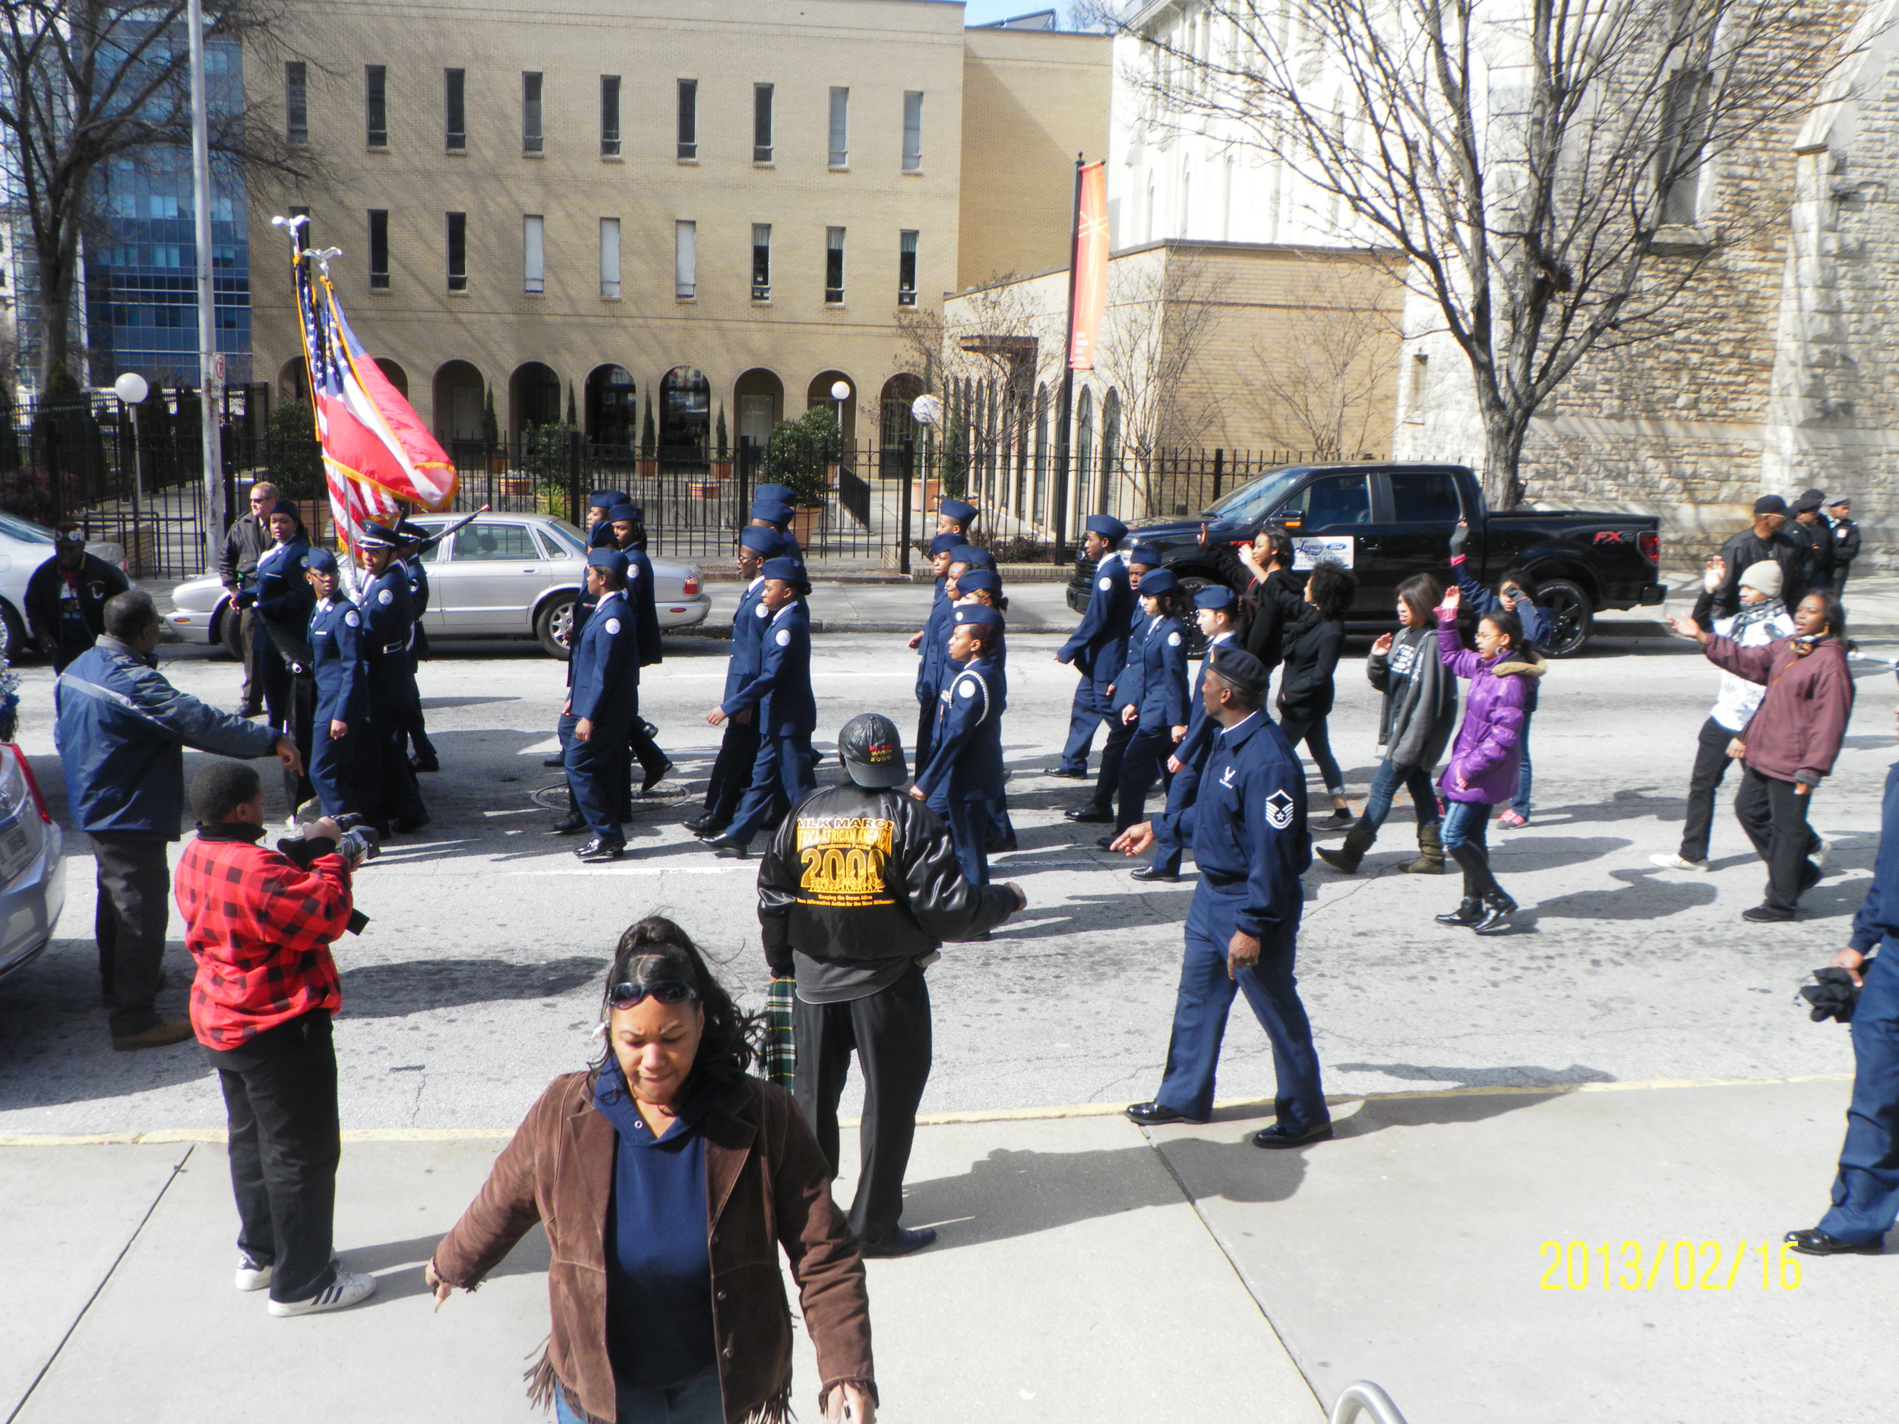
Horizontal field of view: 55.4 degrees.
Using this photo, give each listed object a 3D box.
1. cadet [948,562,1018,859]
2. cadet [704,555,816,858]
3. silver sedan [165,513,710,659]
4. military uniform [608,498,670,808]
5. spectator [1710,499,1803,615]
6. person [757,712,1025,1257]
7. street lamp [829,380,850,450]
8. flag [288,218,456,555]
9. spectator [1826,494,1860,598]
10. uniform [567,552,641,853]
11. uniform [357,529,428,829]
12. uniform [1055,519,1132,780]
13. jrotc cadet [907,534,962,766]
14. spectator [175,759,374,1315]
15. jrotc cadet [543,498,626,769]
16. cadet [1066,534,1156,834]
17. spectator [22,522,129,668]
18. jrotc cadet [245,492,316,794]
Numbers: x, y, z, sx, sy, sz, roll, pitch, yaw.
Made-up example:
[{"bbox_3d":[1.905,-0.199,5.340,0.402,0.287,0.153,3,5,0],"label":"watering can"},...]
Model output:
[{"bbox_3d":[0.135,-0.011,10.739,0.528,1.682,0.520,0,11,-10],"label":"cadet"},{"bbox_3d":[-1.034,-0.013,10.062,0.690,1.711,0.480,0,10,-8],"label":"cadet"},{"bbox_3d":[-4.880,-1.260,17.200,5.020,1.340,1.820,0,9,-6],"label":"silver sedan"},{"bbox_3d":[-2.039,-0.401,11.601,0.620,1.820,0.500,0,10,-9],"label":"military uniform"},{"bbox_3d":[6.366,-0.783,14.452,0.580,1.850,0.360,1,11,-3],"label":"spectator"},{"bbox_3d":[-0.182,0.846,5.608,0.800,1.730,0.500,2,9,5],"label":"person"},{"bbox_3d":[-2.349,-6.153,39.000,0.410,2.000,0.410,0,10,-10],"label":"street lamp"},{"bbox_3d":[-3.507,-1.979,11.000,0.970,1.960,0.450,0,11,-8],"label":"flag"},{"bbox_3d":[10.433,-1.735,21.164,0.480,1.660,0.360,2,9,2],"label":"spectator"},{"bbox_3d":[-1.922,-0.042,10.002,0.450,1.713,0.500,0,11,-8],"label":"uniform"},{"bbox_3d":[-3.227,-0.183,10.541,0.400,1.848,0.520,-5,12,-31],"label":"uniform"},{"bbox_3d":[0.986,-0.427,12.190,0.500,1.771,0.480,0,11,-8],"label":"uniform"},{"bbox_3d":[-0.014,-0.221,11.206,0.580,1.760,0.500,-1,10,-13],"label":"jrotc cadet"},{"bbox_3d":[-1.919,0.933,5.186,0.550,1.640,0.500,-5,12,-35],"label":"spectator"},{"bbox_3d":[-2.419,-0.554,12.232,0.628,1.864,0.540,0,11,-10],"label":"jrotc cadet"},{"bbox_3d":[1.033,-0.174,11.226,0.592,1.749,0.520,-2,11,-17],"label":"cadet"},{"bbox_3d":[-5.057,-0.230,10.573,0.580,1.730,0.380,1,11,-7],"label":"spectator"},{"bbox_3d":[-4.256,-0.451,11.552,0.500,1.800,0.520,-6,12,-38],"label":"jrotc cadet"}]

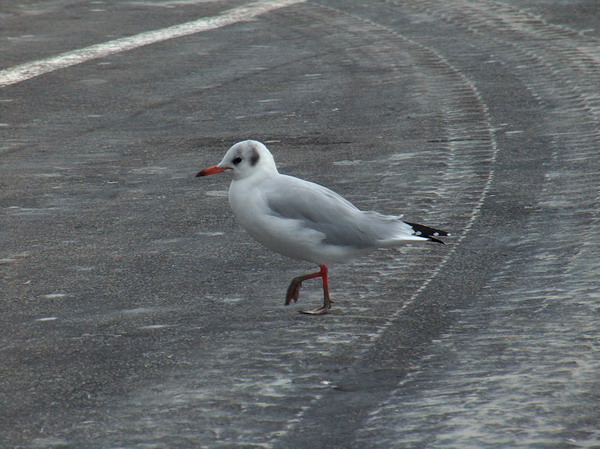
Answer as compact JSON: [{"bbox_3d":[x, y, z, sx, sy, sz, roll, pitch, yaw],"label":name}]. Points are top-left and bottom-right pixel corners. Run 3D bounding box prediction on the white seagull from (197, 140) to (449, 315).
[{"bbox_3d":[0.031,0.004,7.100,0.348,0.242,0.120,0,12,0],"label":"white seagull"}]

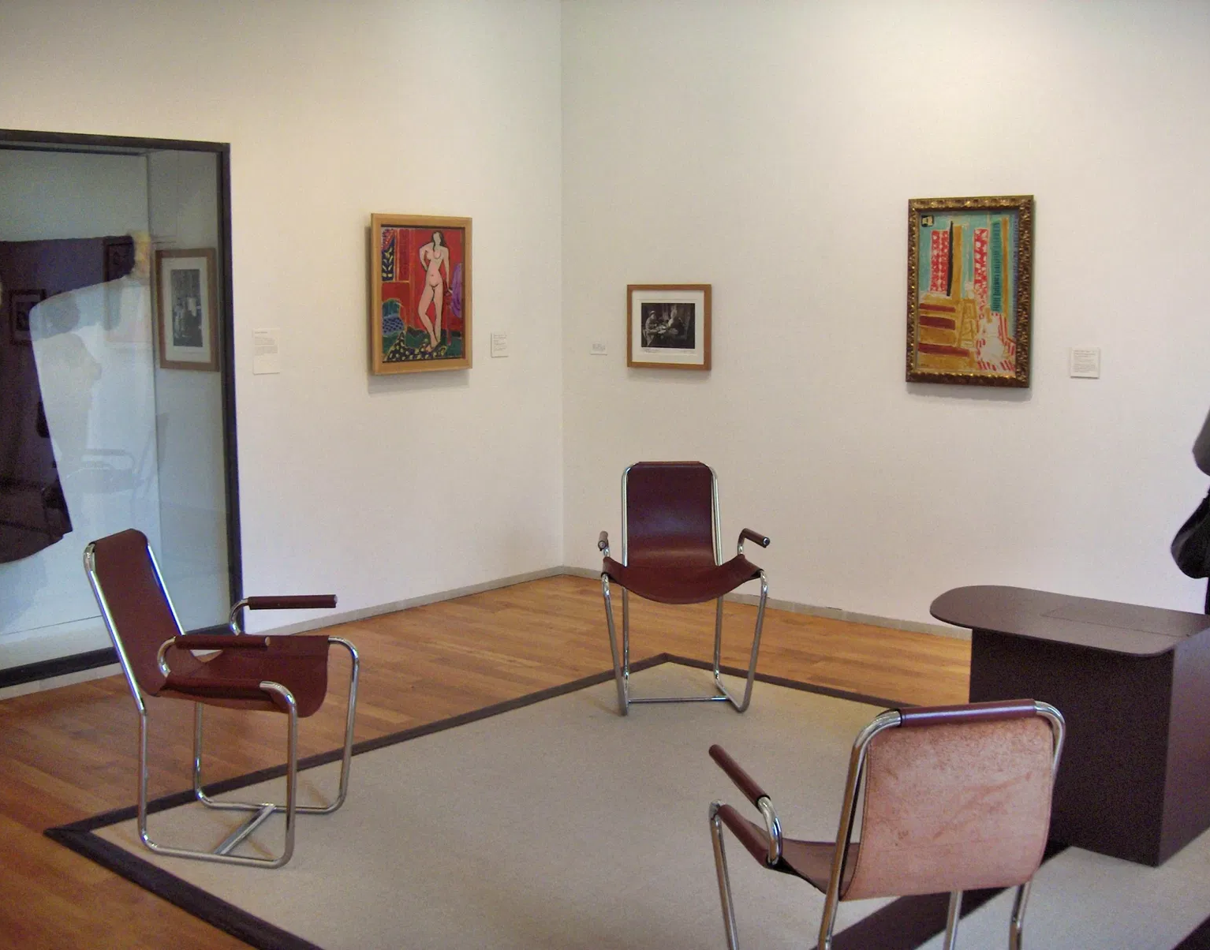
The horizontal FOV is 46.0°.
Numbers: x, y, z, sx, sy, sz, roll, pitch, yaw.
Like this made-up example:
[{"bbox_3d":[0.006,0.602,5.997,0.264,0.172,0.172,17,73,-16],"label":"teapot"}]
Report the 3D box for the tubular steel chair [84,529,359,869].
[{"bbox_3d":[-1.067,0.596,3.982,0.660,0.883,0.610,1,8,8],"label":"tubular steel chair"}]

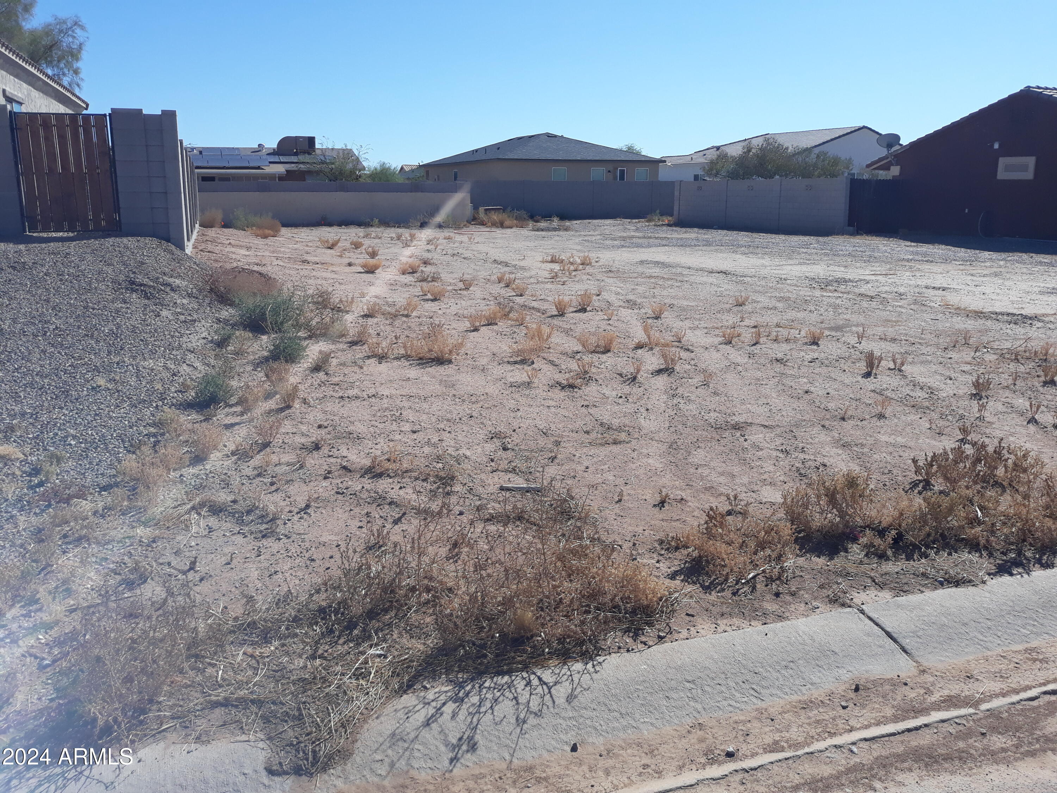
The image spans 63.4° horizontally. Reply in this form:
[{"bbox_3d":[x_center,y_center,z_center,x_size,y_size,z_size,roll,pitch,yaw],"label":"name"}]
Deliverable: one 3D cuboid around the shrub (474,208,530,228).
[{"bbox_3d":[-0.999,-6.747,32.321,2.050,0.692,1.500,0,14,-2],"label":"shrub"}]

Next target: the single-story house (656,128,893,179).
[{"bbox_3d":[19.204,-17.412,65.484,11.947,5.126,18.500,-5,15,-20],"label":"single-story house"}]

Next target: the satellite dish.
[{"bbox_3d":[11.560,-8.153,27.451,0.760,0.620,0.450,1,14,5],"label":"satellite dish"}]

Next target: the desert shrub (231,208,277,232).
[{"bbox_3d":[-9.739,-6.306,30.370,1.620,0.774,1.300,-4,14,-17],"label":"desert shrub"}]

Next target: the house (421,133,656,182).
[{"bbox_3d":[0.093,-17.356,65.564,12.000,4.981,20.750,-5,15,-20],"label":"house"}]

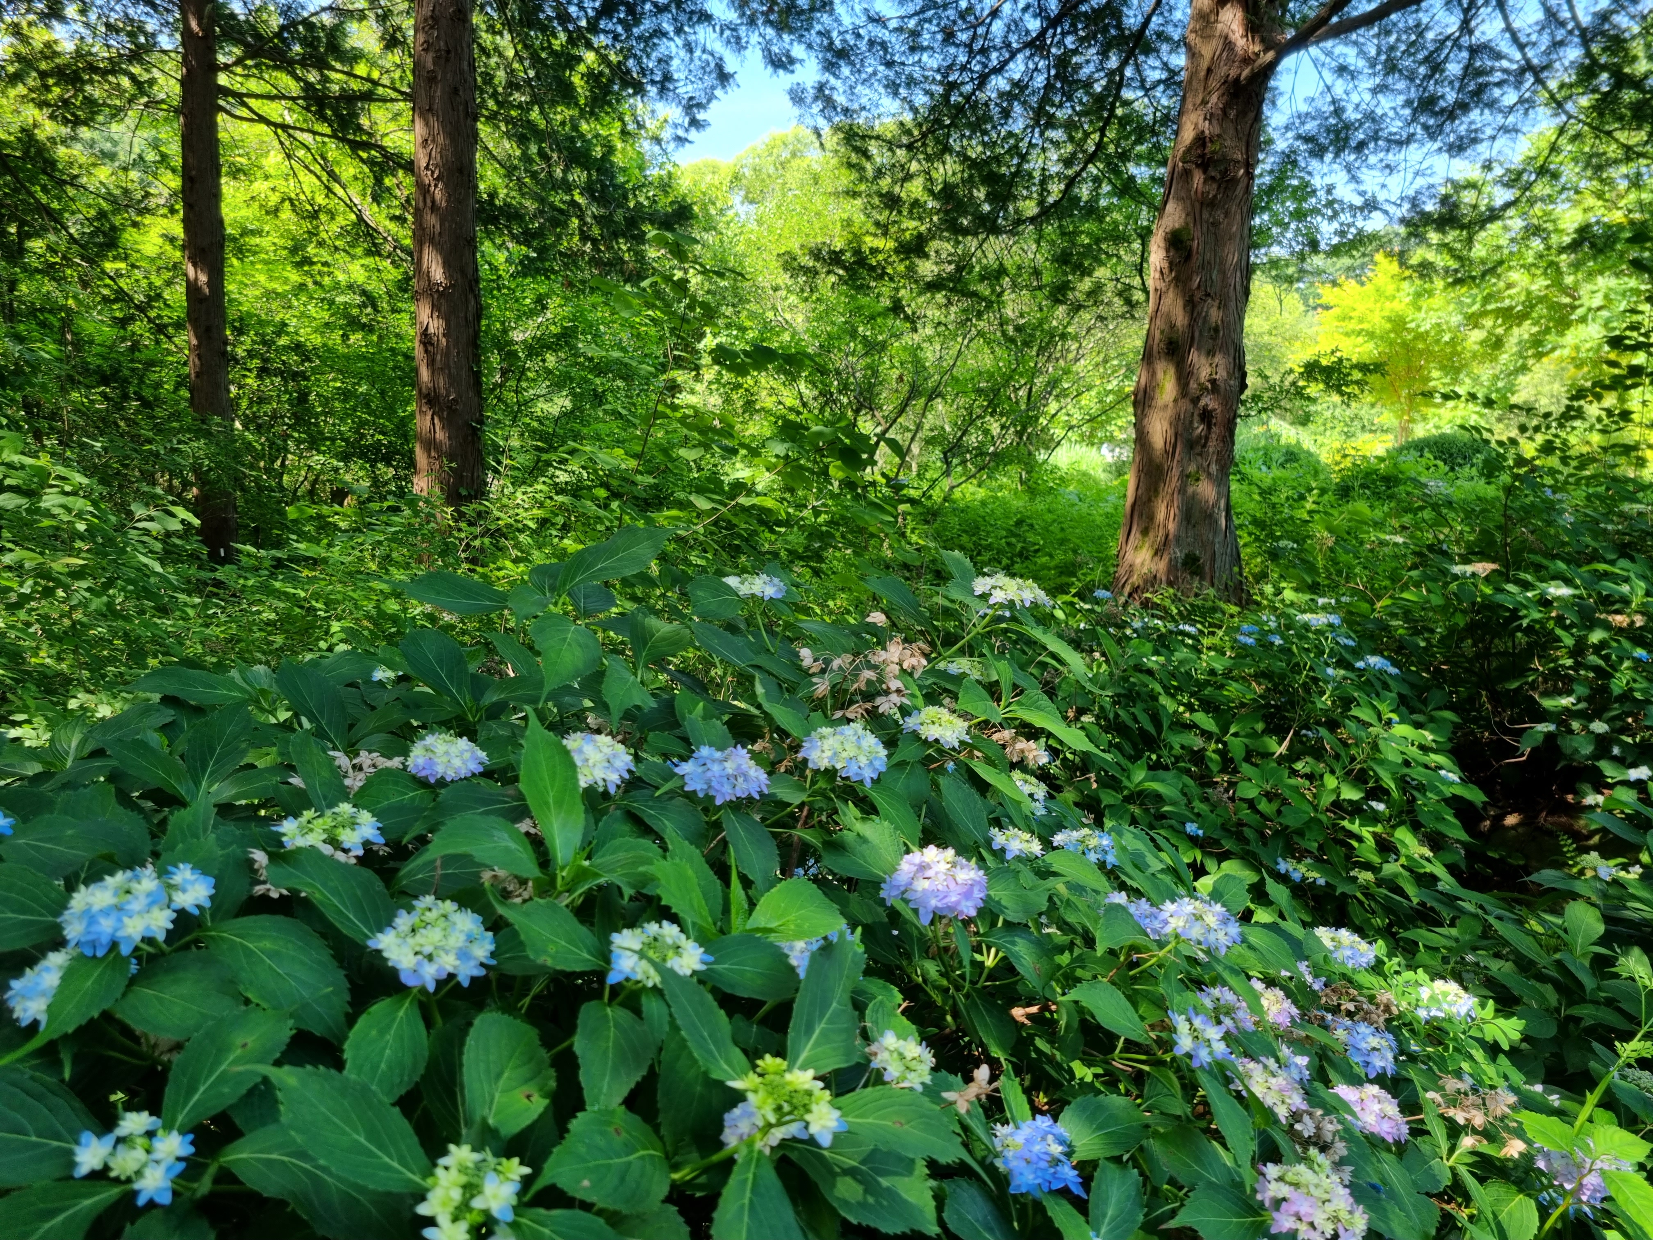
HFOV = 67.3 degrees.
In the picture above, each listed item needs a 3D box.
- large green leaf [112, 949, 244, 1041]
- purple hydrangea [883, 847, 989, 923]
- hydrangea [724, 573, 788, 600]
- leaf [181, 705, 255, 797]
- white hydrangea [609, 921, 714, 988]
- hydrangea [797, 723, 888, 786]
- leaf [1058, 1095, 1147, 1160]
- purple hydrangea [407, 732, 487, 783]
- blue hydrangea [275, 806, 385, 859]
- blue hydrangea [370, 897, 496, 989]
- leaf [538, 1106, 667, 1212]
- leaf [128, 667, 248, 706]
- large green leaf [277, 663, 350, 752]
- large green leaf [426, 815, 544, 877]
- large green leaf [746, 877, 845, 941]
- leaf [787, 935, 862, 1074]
[{"bbox_3d":[-0.581,0.340,1.120,0.130,0.030,0.080,20,44,9],"label":"large green leaf"},{"bbox_3d":[0.122,0.301,1.400,0.115,0.075,0.115,0,18,0],"label":"purple hydrangea"},{"bbox_3d":[-0.117,-0.055,2.050,0.105,0.045,0.100,0,7,0],"label":"hydrangea"},{"bbox_3d":[-0.818,0.177,1.680,0.095,0.147,0.035,19,-33,-7],"label":"leaf"},{"bbox_3d":[-0.167,0.336,1.250,0.102,0.055,0.098,0,16,0],"label":"white hydrangea"},{"bbox_3d":[0.022,0.176,1.620,0.115,0.075,0.110,0,7,1],"label":"hydrangea"},{"bbox_3d":[0.290,0.526,1.285,0.096,0.030,0.075,-4,39,-18],"label":"leaf"},{"bbox_3d":[-0.483,0.175,1.580,0.102,0.062,0.102,0,13,0],"label":"purple hydrangea"},{"bbox_3d":[-0.545,0.231,1.360,0.118,0.050,0.110,0,10,0],"label":"blue hydrangea"},{"bbox_3d":[-0.381,0.314,1.200,0.116,0.075,0.116,0,26,0],"label":"blue hydrangea"},{"bbox_3d":[-0.180,0.433,1.000,0.115,0.030,0.075,-15,45,-12],"label":"leaf"},{"bbox_3d":[-0.951,0.099,1.850,0.175,0.050,0.100,-4,8,-27],"label":"leaf"},{"bbox_3d":[-0.757,0.126,1.825,0.090,0.174,0.035,-36,-18,-19],"label":"large green leaf"},{"bbox_3d":[-0.389,0.256,1.410,0.123,0.045,0.085,11,17,-24],"label":"large green leaf"},{"bbox_3d":[-0.030,0.284,1.220,0.098,0.050,0.085,0,7,-1],"label":"large green leaf"},{"bbox_3d":[-0.002,0.328,1.060,0.063,0.105,0.060,0,7,0],"label":"leaf"}]

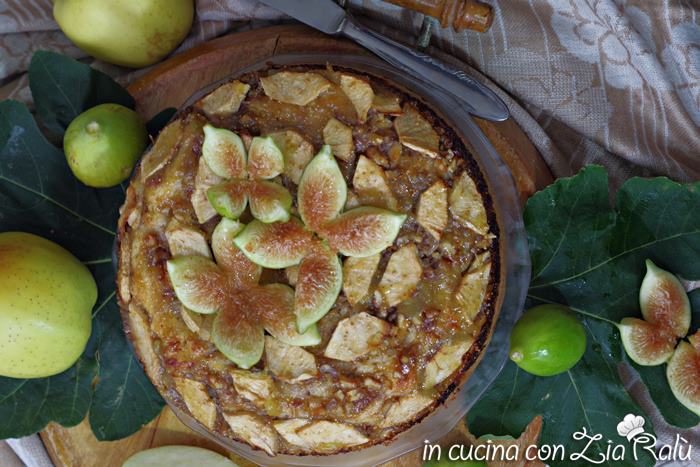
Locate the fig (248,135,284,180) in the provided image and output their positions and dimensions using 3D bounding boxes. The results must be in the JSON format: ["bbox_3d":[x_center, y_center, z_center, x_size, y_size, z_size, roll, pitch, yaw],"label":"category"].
[{"bbox_3d":[-0.051,-0.044,0.868,0.023,0.013,0.027,27,87,2],"label":"fig"}]

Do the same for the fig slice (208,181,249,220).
[{"bbox_3d":[-0.072,-0.020,0.864,0.027,0.017,0.021,-39,83,-1],"label":"fig slice"}]

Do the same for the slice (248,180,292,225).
[{"bbox_3d":[-0.048,-0.018,0.862,0.024,0.018,0.032,-43,83,-1],"label":"slice"}]

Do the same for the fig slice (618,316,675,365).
[{"bbox_3d":[0.180,0.066,0.885,0.036,0.020,0.026,21,86,5],"label":"fig slice"}]

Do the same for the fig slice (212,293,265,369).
[{"bbox_3d":[-0.066,0.056,0.857,0.030,0.020,0.046,-6,84,3],"label":"fig slice"}]

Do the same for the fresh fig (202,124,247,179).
[{"bbox_3d":[-0.074,-0.048,0.868,0.022,0.014,0.039,-39,87,-2],"label":"fresh fig"}]

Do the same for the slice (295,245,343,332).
[{"bbox_3d":[-0.018,0.032,0.853,0.026,0.020,0.053,18,86,5],"label":"slice"}]

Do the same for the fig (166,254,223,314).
[{"bbox_3d":[-0.091,0.029,0.868,0.039,0.016,0.030,29,87,2],"label":"fig"}]

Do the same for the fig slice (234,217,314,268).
[{"bbox_3d":[-0.045,0.005,0.857,0.049,0.020,0.028,-3,84,3],"label":"fig slice"}]

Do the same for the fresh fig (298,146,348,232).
[{"bbox_3d":[-0.016,-0.026,0.868,0.027,0.017,0.052,10,87,1],"label":"fresh fig"}]

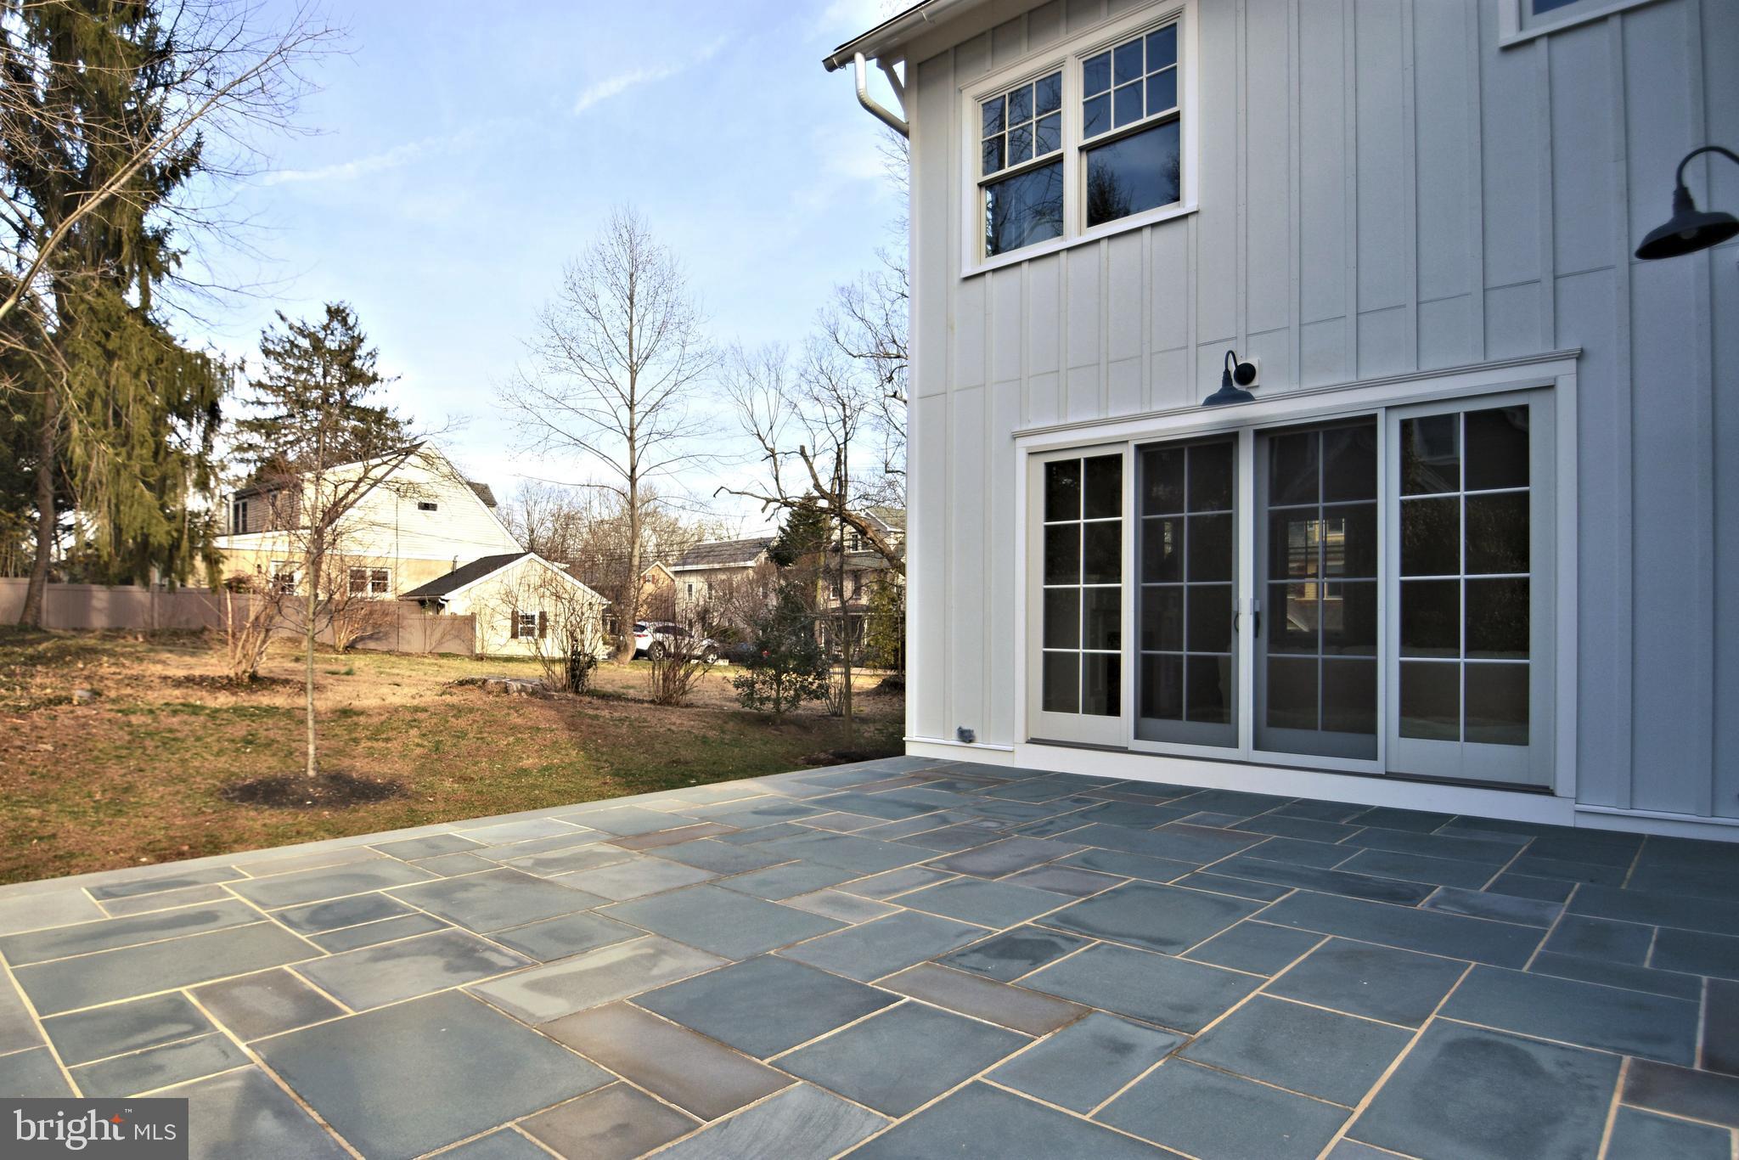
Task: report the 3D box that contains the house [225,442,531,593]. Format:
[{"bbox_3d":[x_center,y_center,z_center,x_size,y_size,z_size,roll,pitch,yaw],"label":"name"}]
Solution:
[{"bbox_3d":[-24.482,-2.363,45.000,10.000,8.400,13.000,-2,-4,45],"label":"house"}]

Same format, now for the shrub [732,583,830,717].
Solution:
[{"bbox_3d":[-1.270,0.998,13.100,1.400,1.950,1.350,0,-3,0],"label":"shrub"}]

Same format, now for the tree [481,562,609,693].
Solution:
[{"bbox_3d":[-6.258,0.935,17.800,2.450,2.550,2.200,0,-3,0],"label":"tree"}]

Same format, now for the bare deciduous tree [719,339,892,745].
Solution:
[{"bbox_3d":[-0.709,-0.434,10.300,1.950,4.500,1.800,0,-3,0],"label":"bare deciduous tree"}]

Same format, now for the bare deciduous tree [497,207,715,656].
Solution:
[{"bbox_3d":[-10.169,-5.593,35.500,8.400,17.400,8.000,0,-3,0],"label":"bare deciduous tree"}]

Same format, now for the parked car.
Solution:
[{"bbox_3d":[-7.966,2.552,37.500,4.600,1.680,1.850,3,-4,-42],"label":"parked car"}]

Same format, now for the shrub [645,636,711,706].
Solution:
[{"bbox_3d":[-3.277,1.544,15.700,1.150,1.200,1.100,0,-3,0],"label":"shrub"}]

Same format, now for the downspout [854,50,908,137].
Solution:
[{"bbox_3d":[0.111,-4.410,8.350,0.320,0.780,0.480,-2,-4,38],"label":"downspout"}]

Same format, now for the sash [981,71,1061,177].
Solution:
[{"bbox_3d":[1.279,-3.835,7.750,0.760,0.710,0.050,-2,-4,38],"label":"sash"}]

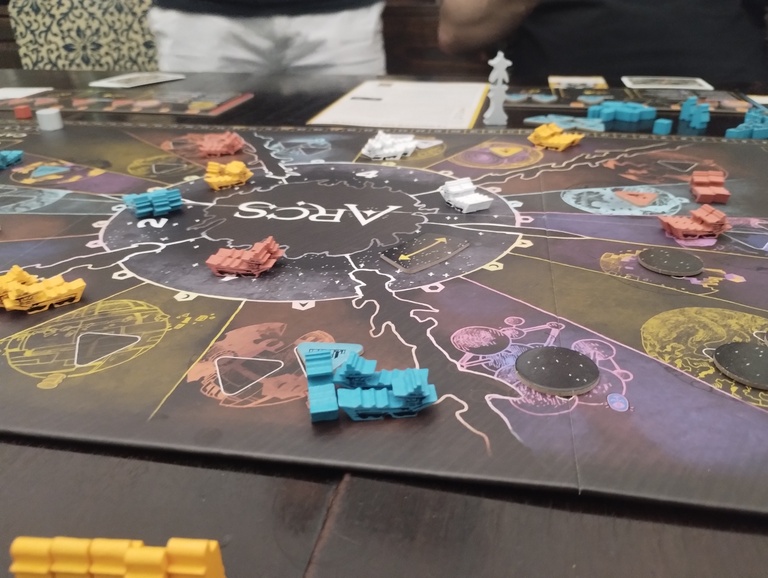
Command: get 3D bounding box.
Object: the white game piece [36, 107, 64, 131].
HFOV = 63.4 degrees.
[{"bbox_3d":[-0.312,-0.159,0.583,0.019,0.017,0.019,-1,28,0],"label":"white game piece"}]

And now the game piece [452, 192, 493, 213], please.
[{"bbox_3d":[0.053,-0.052,0.377,0.018,0.007,0.018,-12,30,-20],"label":"game piece"}]

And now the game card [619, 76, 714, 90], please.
[{"bbox_3d":[0.314,-0.229,0.694,0.088,0.002,0.064,5,28,11],"label":"game card"}]

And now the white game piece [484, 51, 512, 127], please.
[{"bbox_3d":[0.103,-0.181,0.565,0.021,0.063,0.011,-5,28,-7],"label":"white game piece"}]

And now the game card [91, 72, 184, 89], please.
[{"bbox_3d":[-0.308,-0.260,0.782,0.064,0.002,0.088,11,30,22],"label":"game card"}]

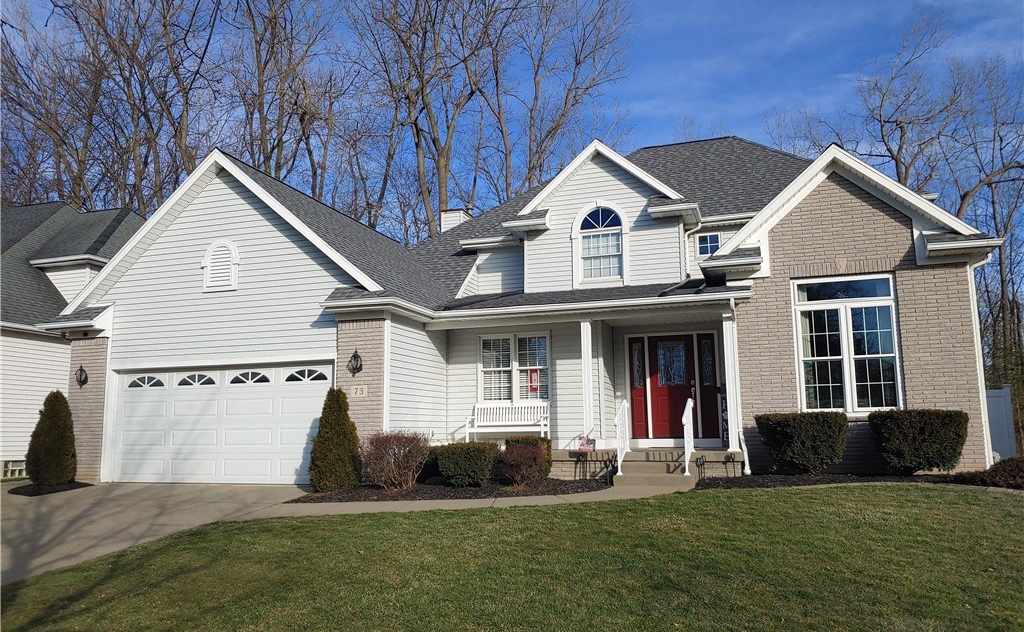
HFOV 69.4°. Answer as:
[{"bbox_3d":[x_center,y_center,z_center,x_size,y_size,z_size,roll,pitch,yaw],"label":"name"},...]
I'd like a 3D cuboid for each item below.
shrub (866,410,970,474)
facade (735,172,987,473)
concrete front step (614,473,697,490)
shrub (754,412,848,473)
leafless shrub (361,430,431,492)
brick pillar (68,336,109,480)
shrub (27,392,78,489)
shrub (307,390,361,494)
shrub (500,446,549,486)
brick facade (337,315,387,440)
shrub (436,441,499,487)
[{"bbox_3d":[6.195,1.957,11.336,1.312,1.035,0.997,-3,-9,18],"label":"shrub"},{"bbox_3d":[5.770,0.070,12.753,3.780,5.215,0.270,-3,-9,18],"label":"facade"},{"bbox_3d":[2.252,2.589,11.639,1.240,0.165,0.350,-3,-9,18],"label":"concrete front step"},{"bbox_3d":[4.608,2.069,11.840,1.392,1.018,1.002,-3,-9,18],"label":"shrub"},{"bbox_3d":[-1.778,2.227,11.362,1.056,0.893,1.003,-1,-8,0],"label":"leafless shrub"},{"bbox_3d":[-8.195,1.806,14.325,0.925,2.730,0.200,-3,-9,18],"label":"brick pillar"},{"bbox_3d":[-8.444,2.230,13.601,0.789,1.713,0.789,-3,-9,18],"label":"shrub"},{"bbox_3d":[-2.812,1.952,11.794,0.812,1.619,0.812,-3,-9,18],"label":"shrub"},{"bbox_3d":[0.188,2.362,11.653,0.732,0.617,0.695,-1,-8,0],"label":"shrub"},{"bbox_3d":[-2.525,1.456,12.516,0.897,2.776,0.200,-3,-9,18],"label":"brick facade"},{"bbox_3d":[-0.704,2.342,11.736,0.956,0.691,0.860,-3,-9,18],"label":"shrub"}]

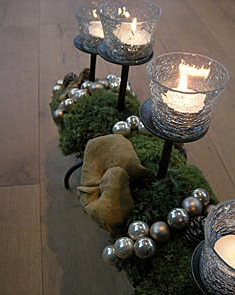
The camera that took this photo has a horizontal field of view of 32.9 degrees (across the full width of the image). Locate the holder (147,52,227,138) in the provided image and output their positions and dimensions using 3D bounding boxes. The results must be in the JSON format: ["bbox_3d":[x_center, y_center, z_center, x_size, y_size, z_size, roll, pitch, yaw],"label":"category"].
[{"bbox_3d":[0.056,-0.044,0.341,0.066,0.049,0.066,5,42,0],"label":"holder"}]

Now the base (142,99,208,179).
[{"bbox_3d":[0.050,0.002,0.383,0.064,0.084,0.064,5,42,0],"label":"base"}]

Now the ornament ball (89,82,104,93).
[{"bbox_3d":[-0.028,-0.083,0.553,0.017,0.017,0.017,5,42,0],"label":"ornament ball"}]

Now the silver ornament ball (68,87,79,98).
[{"bbox_3d":[-0.060,-0.074,0.540,0.017,0.017,0.017,3,42,-2],"label":"silver ornament ball"}]

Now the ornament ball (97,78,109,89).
[{"bbox_3d":[-0.020,-0.088,0.562,0.017,0.017,0.017,3,42,-2],"label":"ornament ball"}]

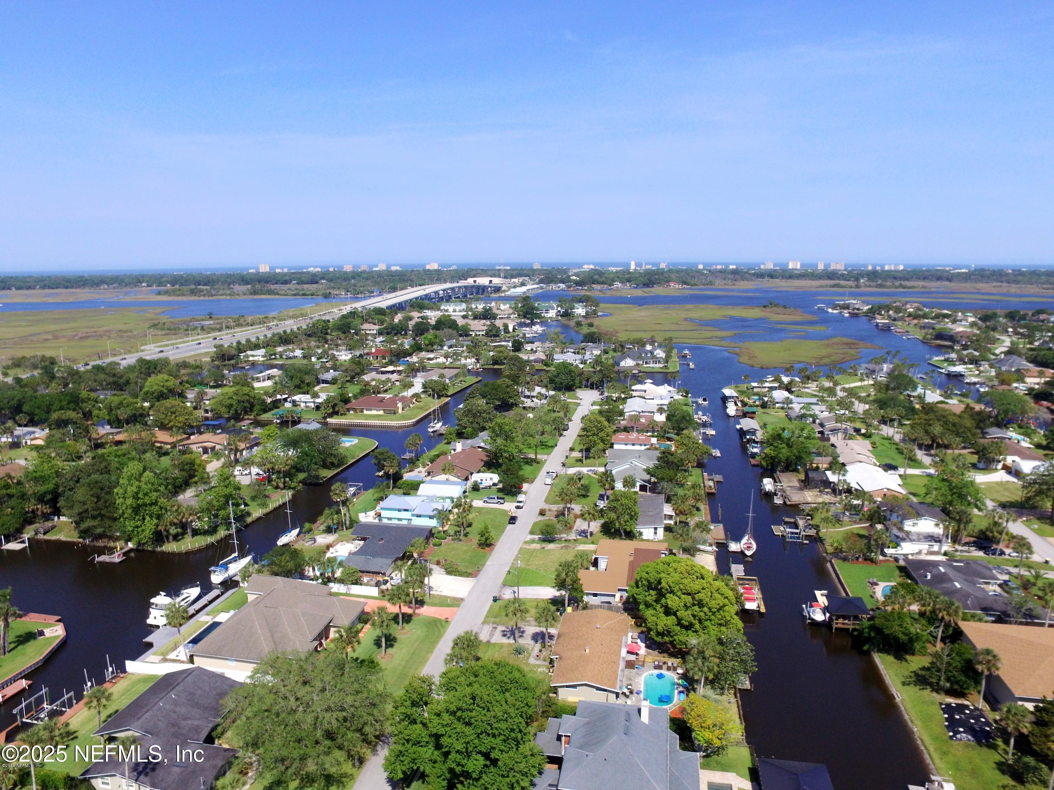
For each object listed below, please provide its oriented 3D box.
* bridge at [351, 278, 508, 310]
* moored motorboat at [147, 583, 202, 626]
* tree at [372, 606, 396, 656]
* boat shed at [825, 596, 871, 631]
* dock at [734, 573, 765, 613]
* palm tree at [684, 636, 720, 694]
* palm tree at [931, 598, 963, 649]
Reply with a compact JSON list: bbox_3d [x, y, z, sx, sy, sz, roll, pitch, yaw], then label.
[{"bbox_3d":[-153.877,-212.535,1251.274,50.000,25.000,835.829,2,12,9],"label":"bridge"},{"bbox_3d":[-65.494,38.456,114.092,3.800,4.500,10.600,3,13,15],"label":"moored motorboat"},{"bbox_3d":[-23.112,38.112,97.496,3.699,8.457,3.699,-4,13,-15],"label":"tree"},{"bbox_3d":[57.967,39.158,110.574,6.749,5.200,6.313,2,12,10],"label":"boat shed"},{"bbox_3d":[42.692,38.668,117.319,5.000,1.700,13.300,2,13,12],"label":"dock"},{"bbox_3d":[25.449,39.468,88.336,4.787,9.057,4.787,4,13,17],"label":"palm tree"},{"bbox_3d":[68.674,37.659,100.064,4.904,9.775,4.904,0,12,0],"label":"palm tree"}]

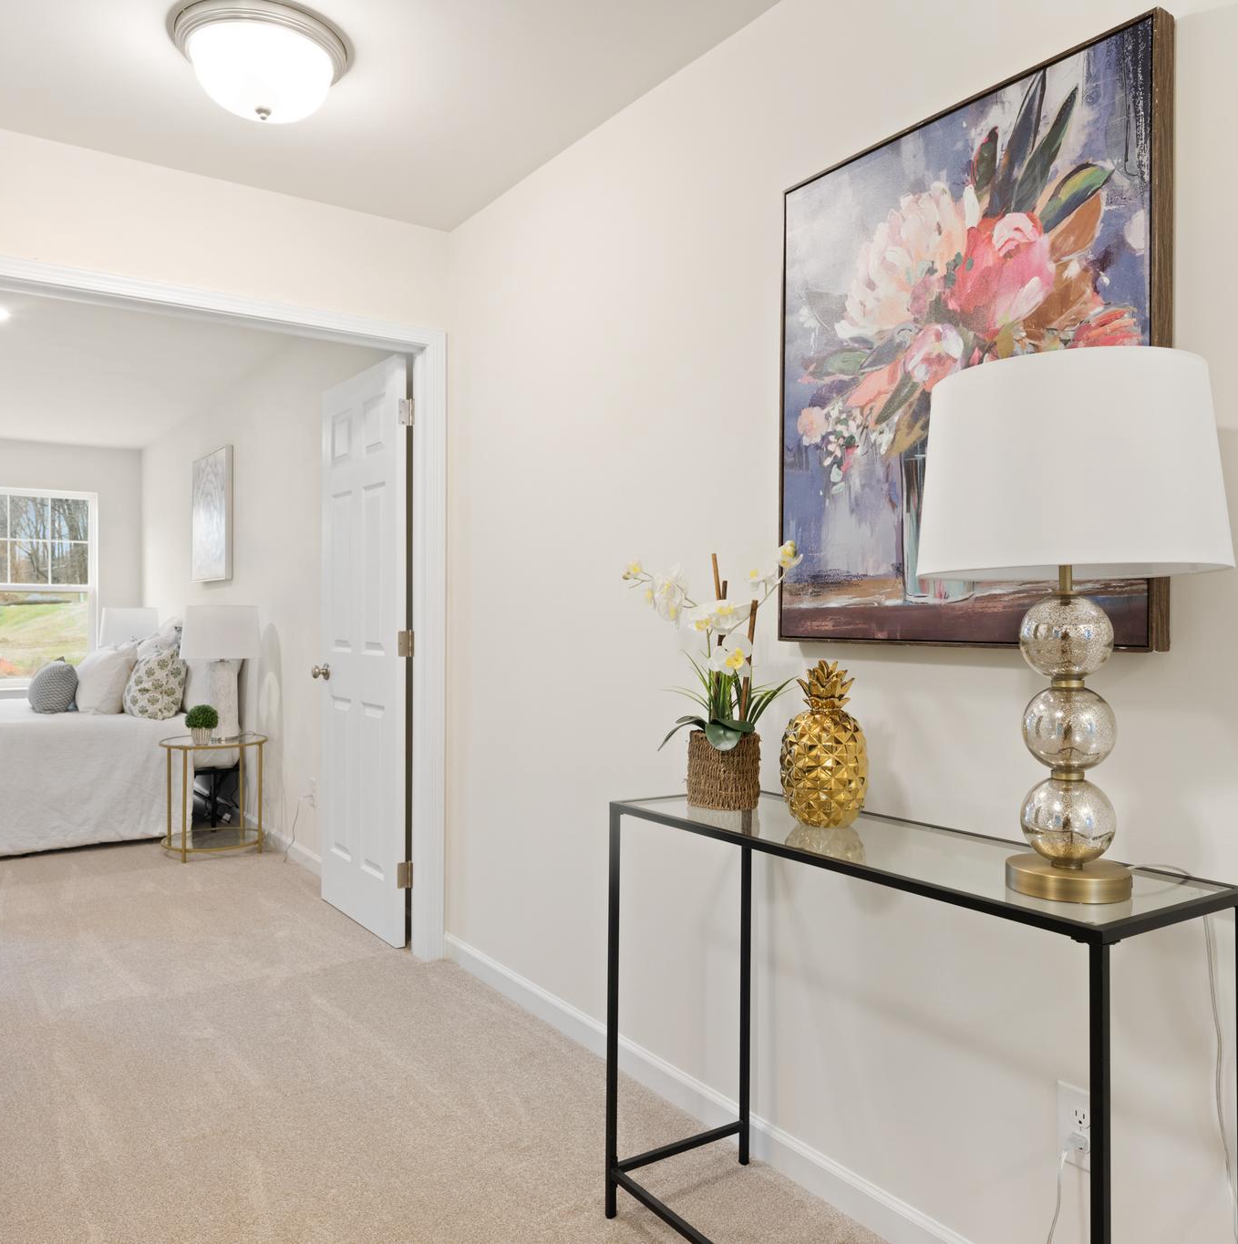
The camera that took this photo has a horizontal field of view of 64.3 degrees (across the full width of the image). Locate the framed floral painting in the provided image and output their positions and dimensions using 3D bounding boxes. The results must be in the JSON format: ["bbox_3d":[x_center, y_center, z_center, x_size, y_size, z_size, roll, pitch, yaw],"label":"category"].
[{"bbox_3d":[0.561,-0.411,1.697,0.048,0.905,0.732,0,0,-36],"label":"framed floral painting"}]

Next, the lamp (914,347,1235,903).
[{"bbox_3d":[0.583,0.016,1.286,0.373,0.660,0.373,0,0,-36],"label":"lamp"}]

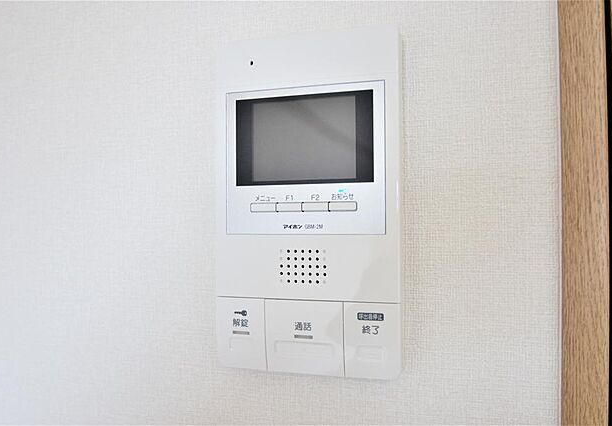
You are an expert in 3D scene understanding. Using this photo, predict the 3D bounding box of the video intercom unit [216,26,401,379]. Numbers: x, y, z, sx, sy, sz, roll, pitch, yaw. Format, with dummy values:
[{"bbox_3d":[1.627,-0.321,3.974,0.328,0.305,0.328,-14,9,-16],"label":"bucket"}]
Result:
[{"bbox_3d":[0.003,-0.005,0.332,0.125,0.226,0.030,0,0,15],"label":"video intercom unit"}]

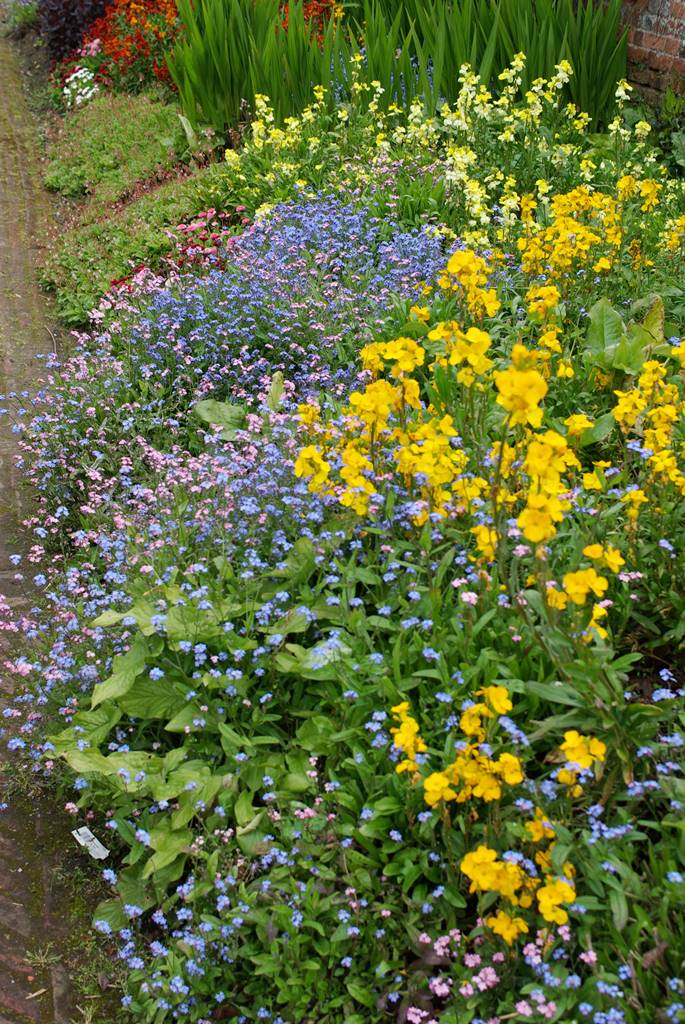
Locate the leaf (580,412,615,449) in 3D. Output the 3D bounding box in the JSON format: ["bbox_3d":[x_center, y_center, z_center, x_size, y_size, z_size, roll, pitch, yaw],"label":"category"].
[{"bbox_3d":[0.540,-0.173,3.150,0.088,0.025,0.055,-41,66,-12],"label":"leaf"}]

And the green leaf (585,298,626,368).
[{"bbox_3d":[0.657,-0.446,3.700,0.105,0.170,0.045,2,-1,10],"label":"green leaf"}]

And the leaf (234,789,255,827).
[{"bbox_3d":[-0.131,0.395,1.980,0.027,0.016,0.052,4,58,-1],"label":"leaf"}]

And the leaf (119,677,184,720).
[{"bbox_3d":[-0.277,0.271,2.150,0.098,0.028,0.065,-8,62,-10],"label":"leaf"}]

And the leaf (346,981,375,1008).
[{"bbox_3d":[0.022,0.547,1.680,0.021,0.012,0.042,-33,56,-26],"label":"leaf"}]

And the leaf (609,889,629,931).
[{"bbox_3d":[0.336,0.483,1.800,0.020,0.015,0.053,-9,53,1],"label":"leaf"}]

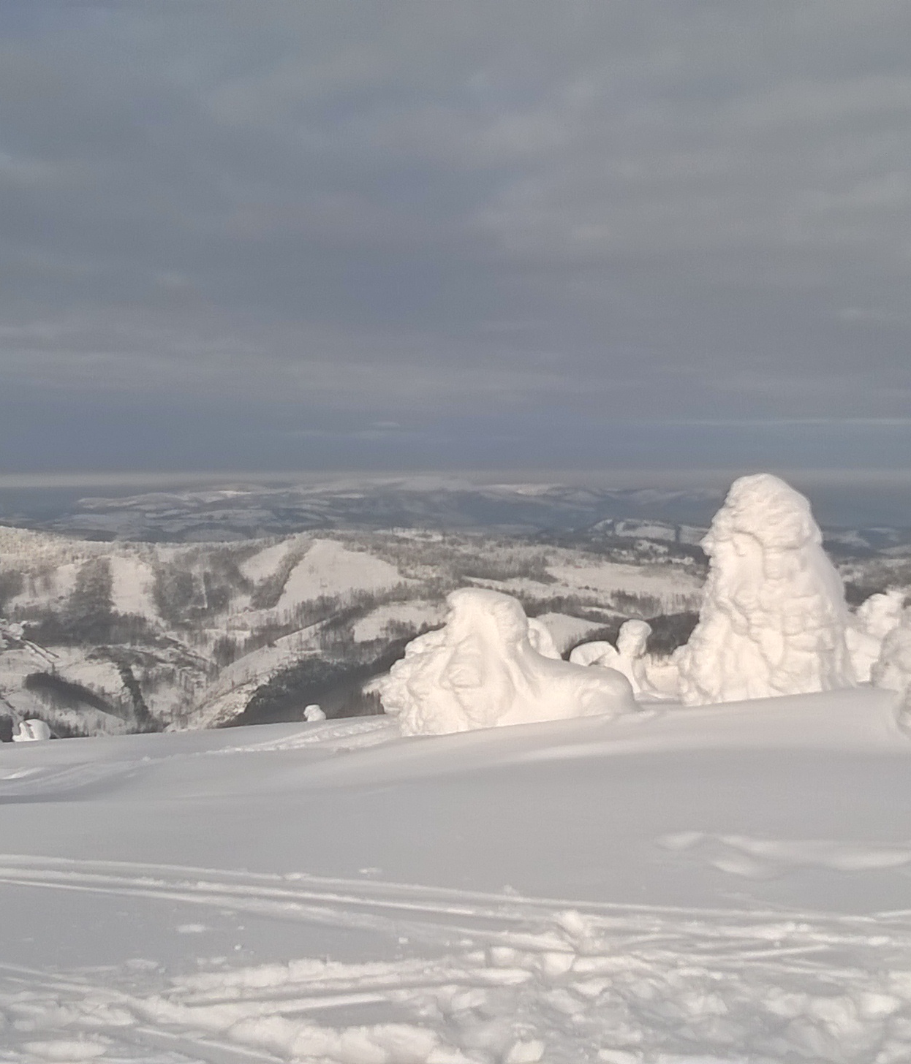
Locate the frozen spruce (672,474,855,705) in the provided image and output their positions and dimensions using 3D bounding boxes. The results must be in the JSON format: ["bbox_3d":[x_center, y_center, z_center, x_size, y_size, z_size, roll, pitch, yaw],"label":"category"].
[{"bbox_3d":[2.886,0.540,15.500,1.682,2.144,1.700,0,2,0],"label":"frozen spruce"}]

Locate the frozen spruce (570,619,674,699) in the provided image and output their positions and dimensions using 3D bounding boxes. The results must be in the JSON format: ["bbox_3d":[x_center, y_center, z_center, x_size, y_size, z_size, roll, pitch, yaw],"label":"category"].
[{"bbox_3d":[1.792,1.407,18.000,1.103,0.898,0.900,0,2,0],"label":"frozen spruce"}]

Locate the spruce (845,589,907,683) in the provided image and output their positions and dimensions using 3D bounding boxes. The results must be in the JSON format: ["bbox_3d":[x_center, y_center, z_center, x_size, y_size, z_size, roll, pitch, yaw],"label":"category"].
[{"bbox_3d":[4.750,1.223,18.500,1.004,1.134,1.000,0,2,0],"label":"spruce"}]

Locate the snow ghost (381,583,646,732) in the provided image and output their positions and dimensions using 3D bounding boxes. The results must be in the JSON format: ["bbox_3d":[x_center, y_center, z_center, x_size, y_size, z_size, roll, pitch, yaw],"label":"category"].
[{"bbox_3d":[0.428,1.061,13.500,2.080,1.182,1.600,0,2,0],"label":"snow ghost"}]

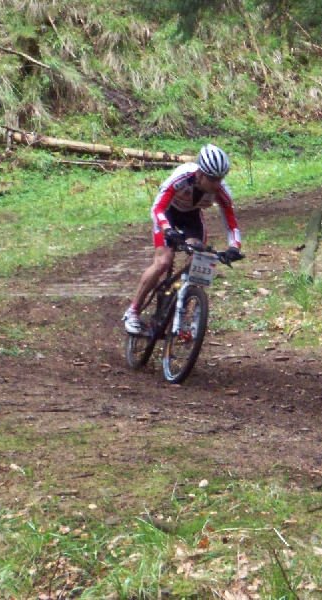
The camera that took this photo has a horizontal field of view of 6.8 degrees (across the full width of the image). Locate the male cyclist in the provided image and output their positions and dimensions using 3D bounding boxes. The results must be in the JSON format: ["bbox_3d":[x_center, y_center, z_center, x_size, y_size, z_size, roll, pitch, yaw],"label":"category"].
[{"bbox_3d":[0.118,-0.384,18.793,0.630,1.330,0.950,9,1,-15],"label":"male cyclist"}]

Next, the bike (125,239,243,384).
[{"bbox_3d":[0.060,0.040,18.708,0.610,1.010,1.730,13,0,-16],"label":"bike"}]

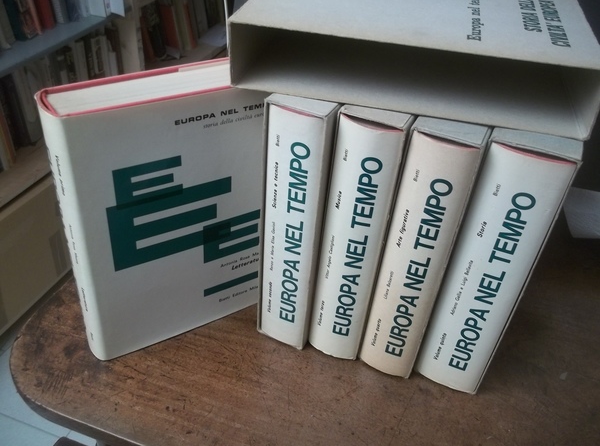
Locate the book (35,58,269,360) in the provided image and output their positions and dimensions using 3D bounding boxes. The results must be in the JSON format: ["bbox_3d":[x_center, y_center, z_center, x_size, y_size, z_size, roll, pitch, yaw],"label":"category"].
[{"bbox_3d":[-0.094,-0.003,0.439,0.170,0.240,0.036,-18,48,-27],"label":"book"}]

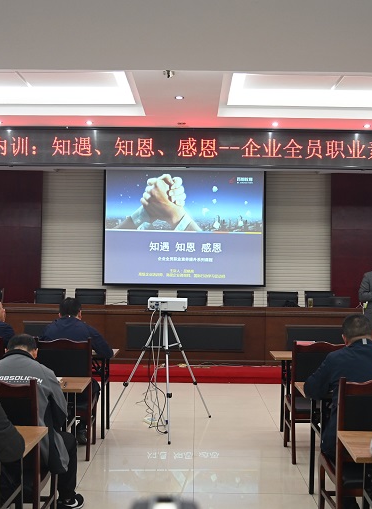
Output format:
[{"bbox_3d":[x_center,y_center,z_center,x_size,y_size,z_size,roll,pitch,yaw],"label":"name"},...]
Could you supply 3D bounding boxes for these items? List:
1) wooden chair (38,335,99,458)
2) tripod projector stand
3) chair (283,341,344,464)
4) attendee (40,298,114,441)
[{"bbox_3d":[-0.965,1.155,4.957,0.460,0.970,0.520,1,-2,1],"label":"wooden chair"},{"bbox_3d":[-0.272,1.104,5.739,1.060,1.140,1.000,1,-2,1],"label":"tripod projector stand"},{"bbox_3d":[1.041,1.164,4.810,0.450,0.965,0.530,1,-2,1],"label":"chair"},{"bbox_3d":[-0.942,1.000,5.139,0.600,1.270,0.720,1,-2,3],"label":"attendee"}]

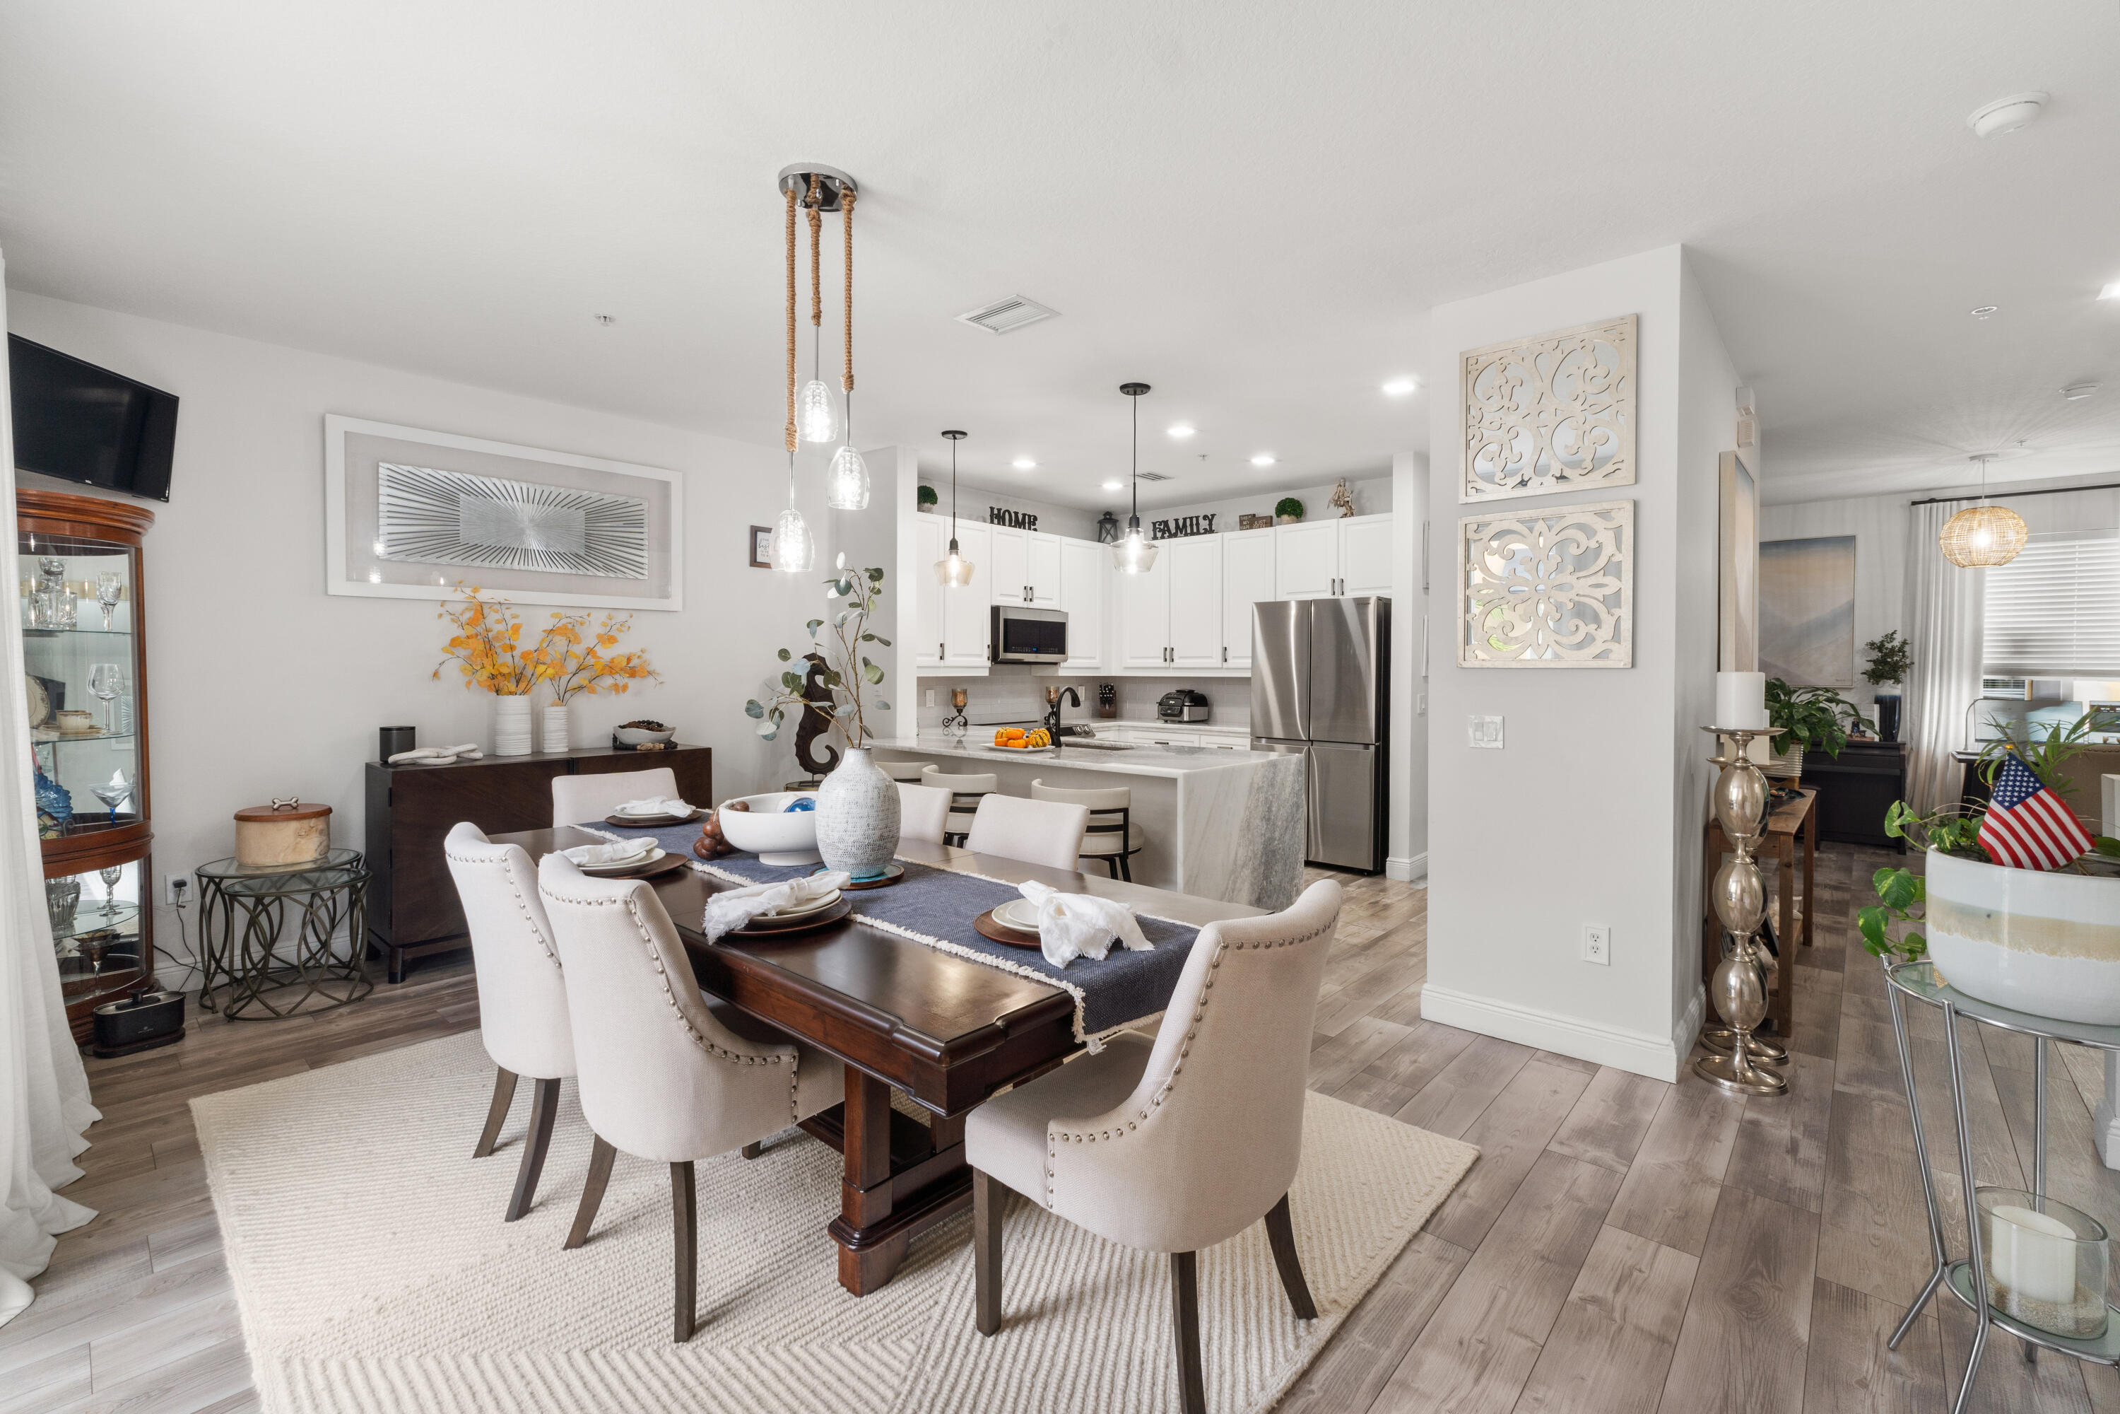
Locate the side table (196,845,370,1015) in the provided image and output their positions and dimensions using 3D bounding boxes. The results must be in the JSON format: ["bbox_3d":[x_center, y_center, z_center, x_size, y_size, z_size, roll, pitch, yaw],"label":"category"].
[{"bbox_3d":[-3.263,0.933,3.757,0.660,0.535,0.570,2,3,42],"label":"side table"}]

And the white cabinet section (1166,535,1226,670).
[{"bbox_3d":[1.209,-0.834,7.186,0.505,1.043,0.340,2,3,42],"label":"white cabinet section"}]

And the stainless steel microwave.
[{"bbox_3d":[-0.337,-0.540,6.876,0.400,0.420,0.760,2,3,42],"label":"stainless steel microwave"}]

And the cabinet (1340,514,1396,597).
[{"bbox_3d":[2.281,-1.044,6.268,0.470,0.590,0.330,2,3,42],"label":"cabinet"}]

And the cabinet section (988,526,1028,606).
[{"bbox_3d":[-0.510,-1.065,6.855,0.340,0.602,0.385,2,3,42],"label":"cabinet section"}]

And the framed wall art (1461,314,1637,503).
[{"bbox_3d":[1.703,-1.027,3.108,0.555,0.558,0.025,2,4,41],"label":"framed wall art"}]

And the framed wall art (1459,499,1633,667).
[{"bbox_3d":[1.720,-0.419,3.151,0.565,0.570,0.028,2,3,42],"label":"framed wall art"}]

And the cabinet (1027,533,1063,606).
[{"bbox_3d":[-0.233,-1.062,7.055,0.330,0.590,0.385,2,3,42],"label":"cabinet"}]

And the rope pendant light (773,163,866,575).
[{"bbox_3d":[-0.701,-0.961,2.591,0.250,1.108,0.255,0,2,0],"label":"rope pendant light"}]

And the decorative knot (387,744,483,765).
[{"bbox_3d":[-2.933,0.233,4.152,0.170,0.072,0.370,2,3,42],"label":"decorative knot"}]

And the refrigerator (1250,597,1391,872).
[{"bbox_3d":[1.980,0.173,6.390,0.905,1.830,0.760,2,3,42],"label":"refrigerator"}]

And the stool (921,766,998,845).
[{"bbox_3d":[-0.304,0.735,4.137,0.500,0.890,0.500,2,3,42],"label":"stool"}]

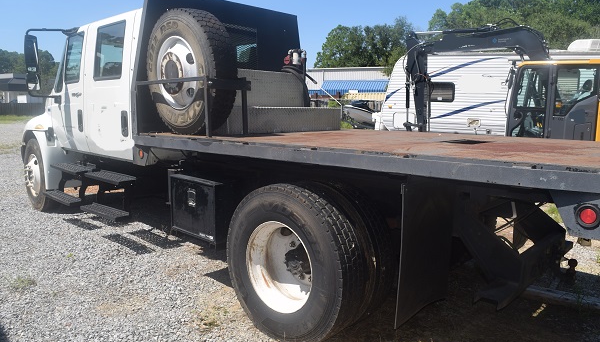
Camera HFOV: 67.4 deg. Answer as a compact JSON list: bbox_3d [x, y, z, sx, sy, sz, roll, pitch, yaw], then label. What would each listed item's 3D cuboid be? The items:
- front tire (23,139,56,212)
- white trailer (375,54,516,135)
[{"bbox_3d":[-3.625,0.051,6.367,1.050,1.050,0.280,8,11,44],"label":"front tire"},{"bbox_3d":[6.455,-1.932,12.683,8.300,3.200,2.500,3,9,20],"label":"white trailer"}]

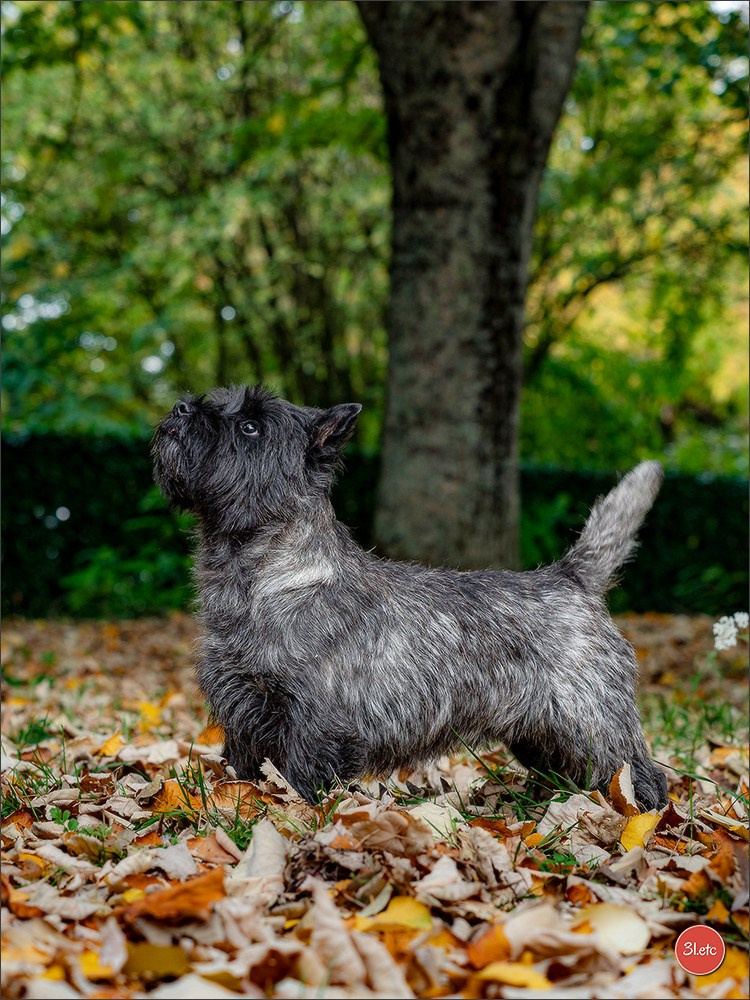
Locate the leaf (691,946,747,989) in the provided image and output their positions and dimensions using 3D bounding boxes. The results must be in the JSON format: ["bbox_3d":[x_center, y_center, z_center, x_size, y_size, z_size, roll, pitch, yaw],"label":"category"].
[{"bbox_3d":[0.236,0.321,2.380,0.042,0.029,0.038,0,0,0],"label":"leaf"}]

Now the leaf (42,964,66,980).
[{"bbox_3d":[-0.218,0.322,2.360,0.021,0.012,0.022,0,0,0],"label":"leaf"}]

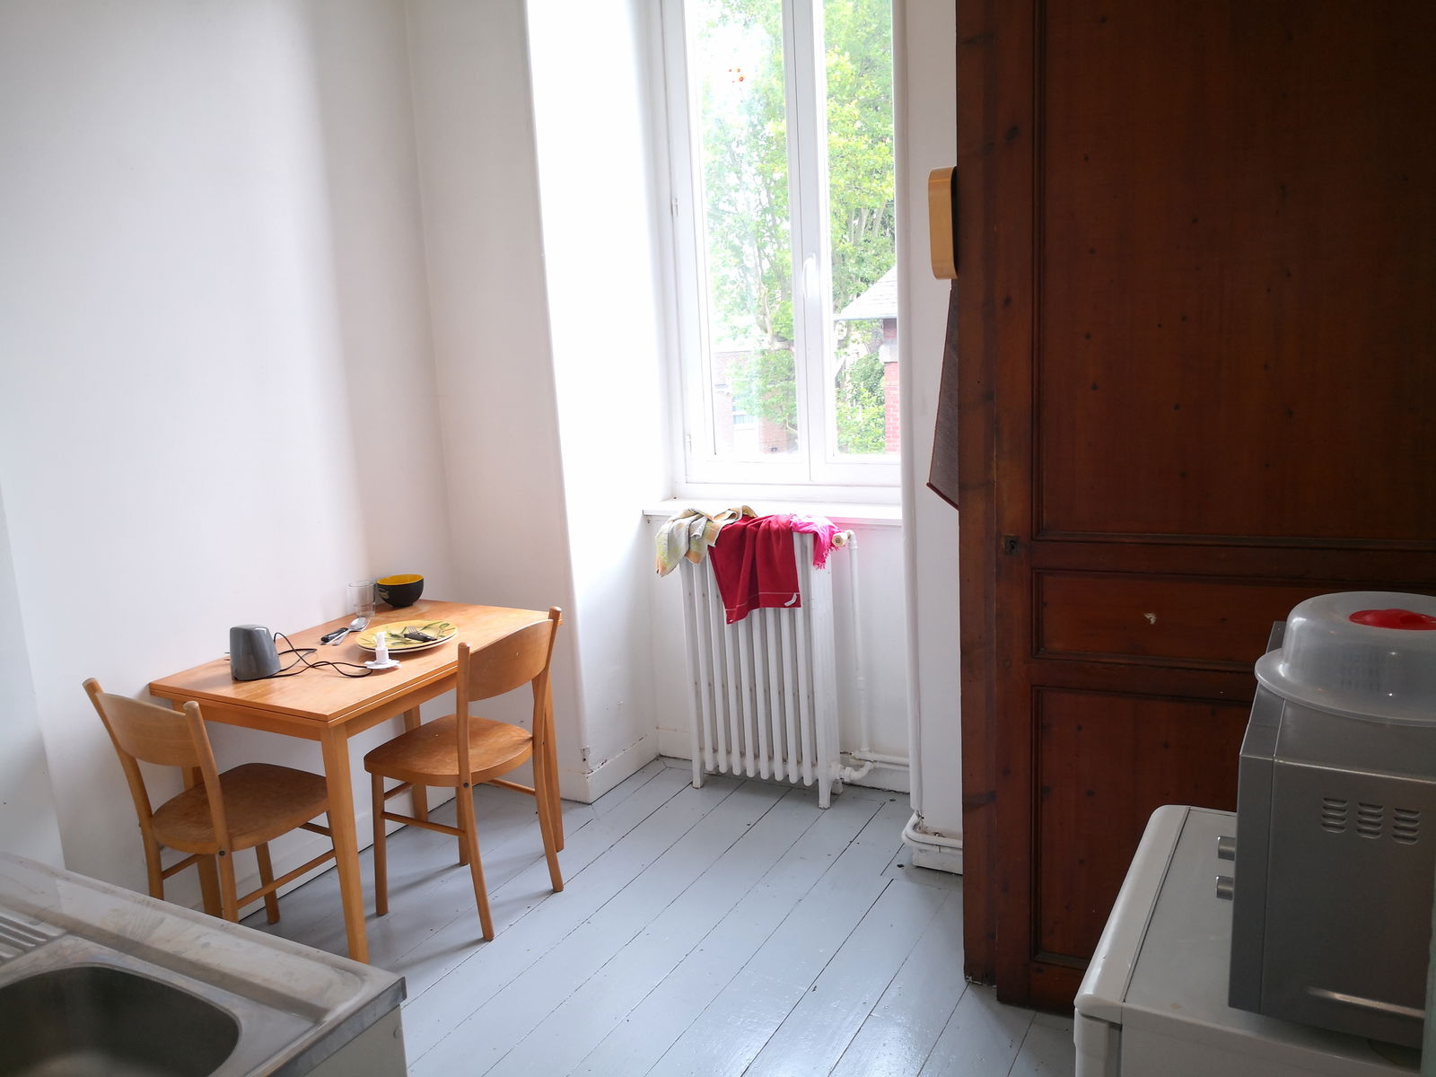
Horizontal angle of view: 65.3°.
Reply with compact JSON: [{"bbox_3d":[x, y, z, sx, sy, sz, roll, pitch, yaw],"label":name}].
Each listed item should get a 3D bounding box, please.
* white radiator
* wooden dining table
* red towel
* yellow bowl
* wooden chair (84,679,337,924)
[{"bbox_3d":[0.148,0.408,3.720,0.500,0.920,0.145,3,13,26],"label":"white radiator"},{"bbox_3d":[-0.940,0.664,3.170,0.650,0.750,0.889,3,13,29],"label":"wooden dining table"},{"bbox_3d":[0.148,0.105,3.631,0.308,0.333,0.160,3,13,26],"label":"red towel"},{"bbox_3d":[-1.004,0.168,3.538,0.145,0.080,0.145,-3,12,1],"label":"yellow bowl"},{"bbox_3d":[-1.199,0.711,2.797,0.420,0.836,0.450,3,13,28],"label":"wooden chair"}]

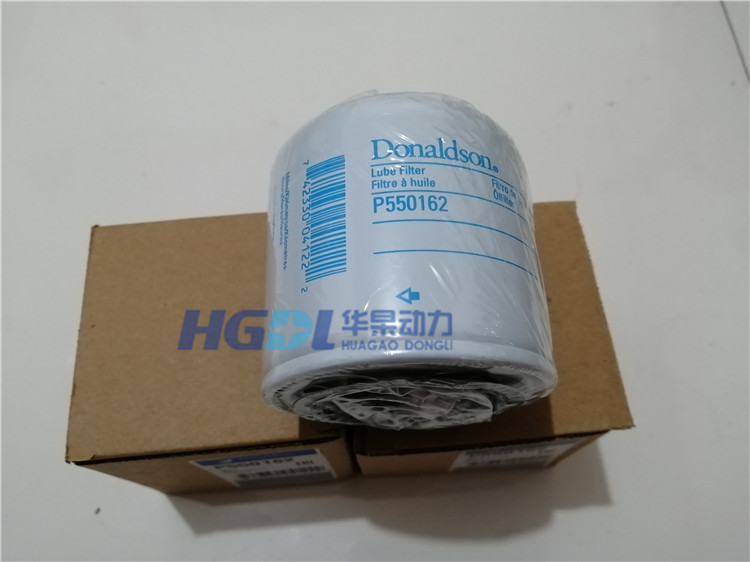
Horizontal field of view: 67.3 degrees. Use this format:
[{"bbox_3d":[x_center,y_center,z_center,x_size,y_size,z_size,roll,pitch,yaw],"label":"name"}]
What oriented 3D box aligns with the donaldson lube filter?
[{"bbox_3d":[0.010,-0.003,0.197,0.093,0.093,0.092,2,66,-9],"label":"donaldson lube filter"}]

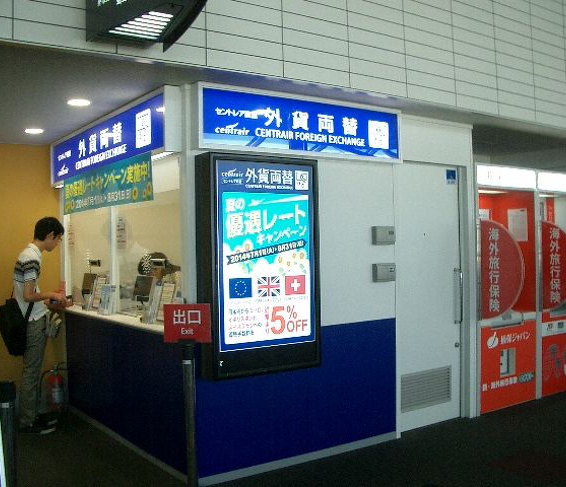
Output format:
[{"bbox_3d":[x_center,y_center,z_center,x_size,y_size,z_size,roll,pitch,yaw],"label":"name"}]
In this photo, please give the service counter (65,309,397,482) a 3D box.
[{"bbox_3d":[-0.565,1.031,5.537,1.740,0.950,2.560,-1,-1,-34],"label":"service counter"}]

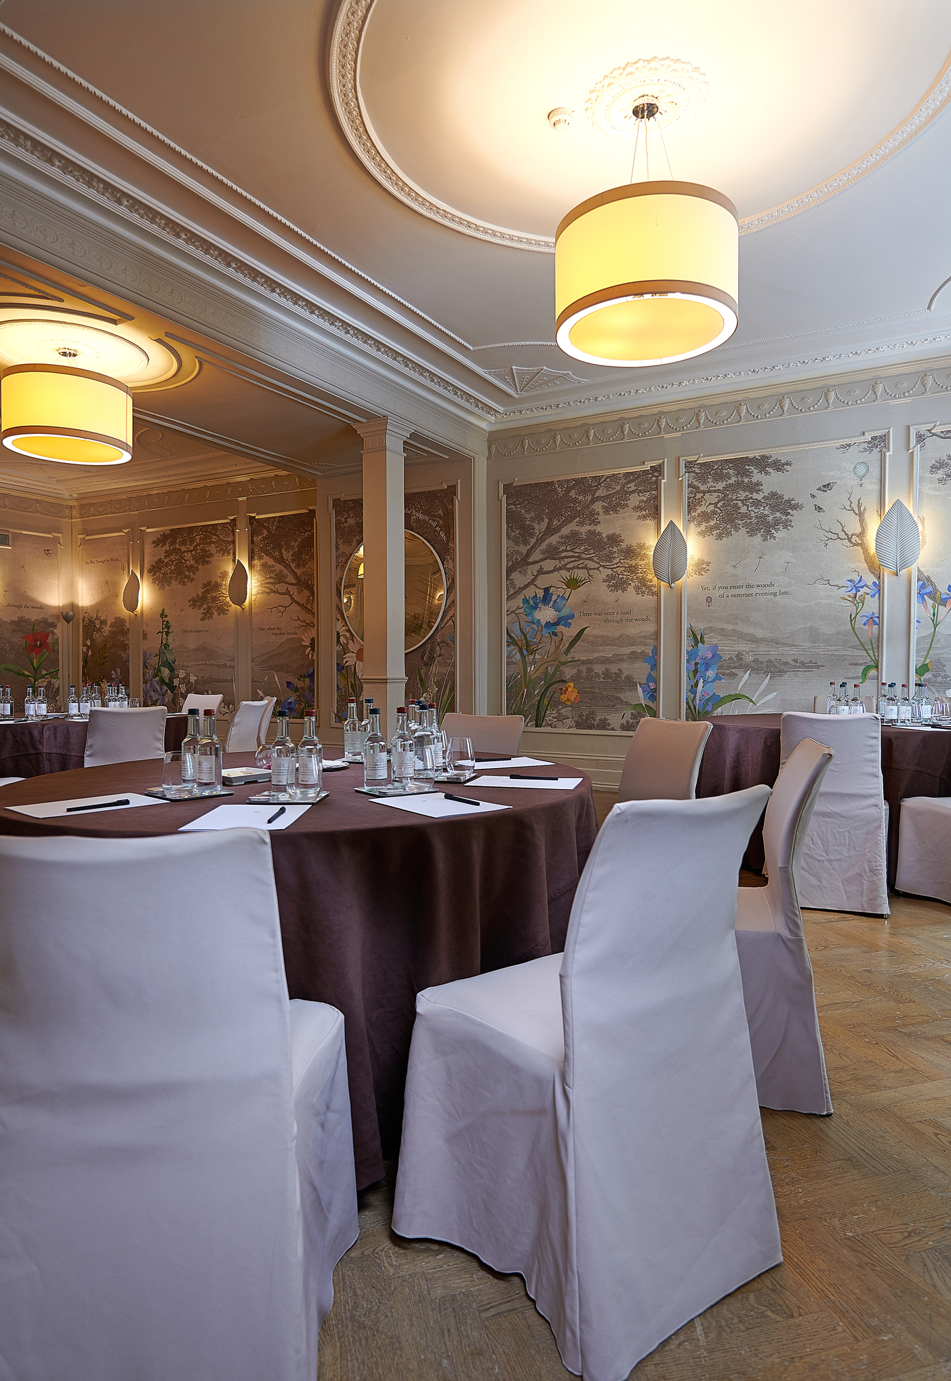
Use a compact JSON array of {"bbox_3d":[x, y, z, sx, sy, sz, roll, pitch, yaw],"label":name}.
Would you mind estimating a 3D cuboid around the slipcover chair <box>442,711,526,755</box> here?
[{"bbox_3d":[-0.060,0.547,3.377,0.520,0.880,0.480,1,2,29],"label":"slipcover chair"}]

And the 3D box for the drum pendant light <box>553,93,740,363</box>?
[{"bbox_3d":[0.714,-1.986,3.372,0.750,0.955,0.750,0,2,0],"label":"drum pendant light"}]

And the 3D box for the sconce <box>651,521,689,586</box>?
[{"bbox_3d":[1.591,-1.102,6.546,0.287,0.552,0.100,1,2,29],"label":"sconce"}]

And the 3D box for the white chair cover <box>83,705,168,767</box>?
[{"bbox_3d":[-2.051,0.515,4.651,0.500,0.885,0.530,-1,2,-35],"label":"white chair cover"}]

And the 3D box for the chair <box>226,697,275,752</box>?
[{"bbox_3d":[-1.620,0.501,5.122,0.530,0.885,0.500,0,2,13],"label":"chair"}]

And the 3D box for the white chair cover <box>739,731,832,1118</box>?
[{"bbox_3d":[0.692,0.590,2.239,0.530,0.885,0.500,0,2,14],"label":"white chair cover"}]

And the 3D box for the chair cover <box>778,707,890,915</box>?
[{"bbox_3d":[1.691,0.542,3.818,0.500,0.885,0.530,1,2,25],"label":"chair cover"}]

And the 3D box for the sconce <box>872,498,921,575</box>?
[{"bbox_3d":[3.016,-1.084,5.743,0.286,0.549,0.100,1,2,29],"label":"sconce"}]

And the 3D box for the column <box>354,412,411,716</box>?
[{"bbox_3d":[-0.737,-0.621,6.536,0.345,3.020,0.365,1,2,29],"label":"column"}]

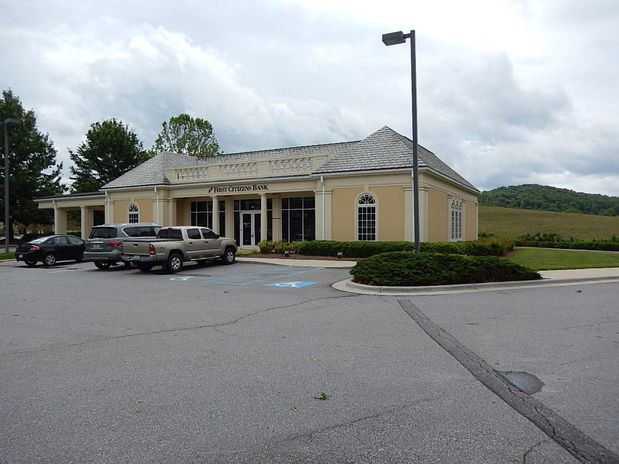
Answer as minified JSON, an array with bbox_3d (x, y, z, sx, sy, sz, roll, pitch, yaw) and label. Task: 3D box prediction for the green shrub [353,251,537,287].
[{"bbox_3d":[4.052,1.032,13.957,6.000,0.860,2.700,0,0,-8],"label":"green shrub"}]

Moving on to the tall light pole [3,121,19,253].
[{"bbox_3d":[-16.477,-2.586,24.786,1.150,7.470,0.420,0,0,29],"label":"tall light pole"}]

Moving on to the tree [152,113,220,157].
[{"bbox_3d":[-16.631,-7.584,61.056,9.800,17.400,9.800,0,0,29],"label":"tree"}]

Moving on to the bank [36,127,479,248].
[{"bbox_3d":[-4.959,-2.481,36.471,33.250,7.110,16.920,0,0,29],"label":"bank"}]

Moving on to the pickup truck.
[{"bbox_3d":[-5.245,0.650,19.035,1.895,1.780,5.290,0,0,30],"label":"pickup truck"}]

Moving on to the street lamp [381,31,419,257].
[{"bbox_3d":[2.743,-2.315,13.741,1.020,7.540,0.420,0,0,29],"label":"street lamp"}]

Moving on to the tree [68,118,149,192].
[{"bbox_3d":[-24.593,-6.385,55.049,10.300,15.200,10.300,0,0,29],"label":"tree"}]

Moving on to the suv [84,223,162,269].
[{"bbox_3d":[-7.516,0.605,20.538,2.030,1.920,5.250,0,0,26],"label":"suv"}]

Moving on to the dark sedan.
[{"bbox_3d":[-12.366,0.883,22.676,1.740,1.480,4.470,0,0,28],"label":"dark sedan"}]

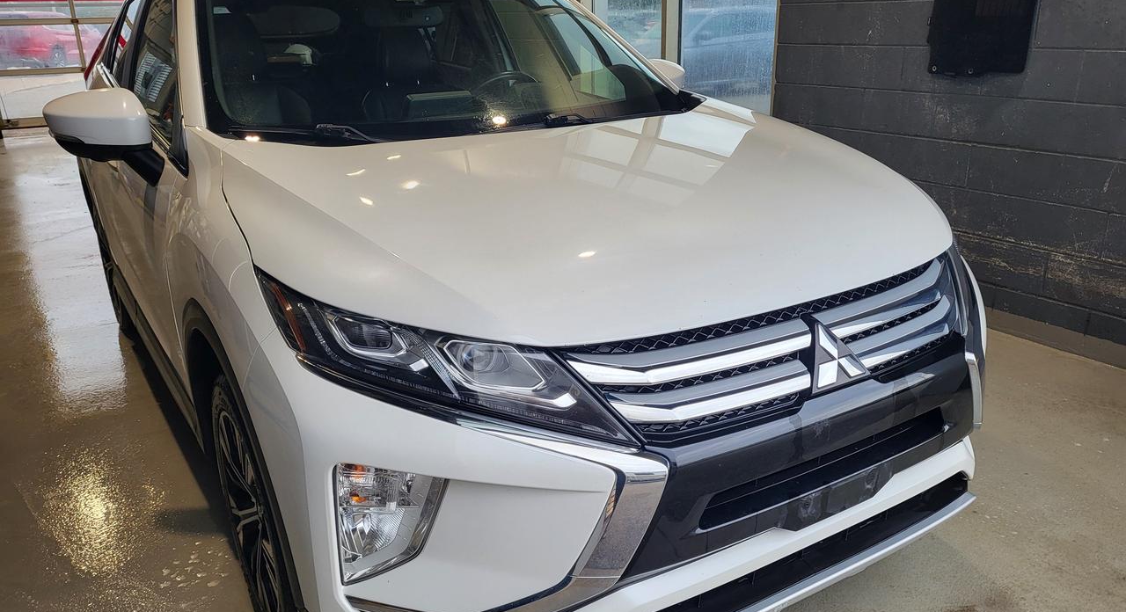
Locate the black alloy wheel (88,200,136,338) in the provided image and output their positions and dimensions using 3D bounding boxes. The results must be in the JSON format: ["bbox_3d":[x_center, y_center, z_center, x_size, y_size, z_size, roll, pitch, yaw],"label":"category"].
[{"bbox_3d":[-2.093,-0.223,4.117,0.230,0.690,0.690,-12,21,-31],"label":"black alloy wheel"}]

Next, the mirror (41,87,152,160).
[{"bbox_3d":[-1.224,-0.476,2.238,0.255,0.190,0.170,-12,21,-31],"label":"mirror"}]

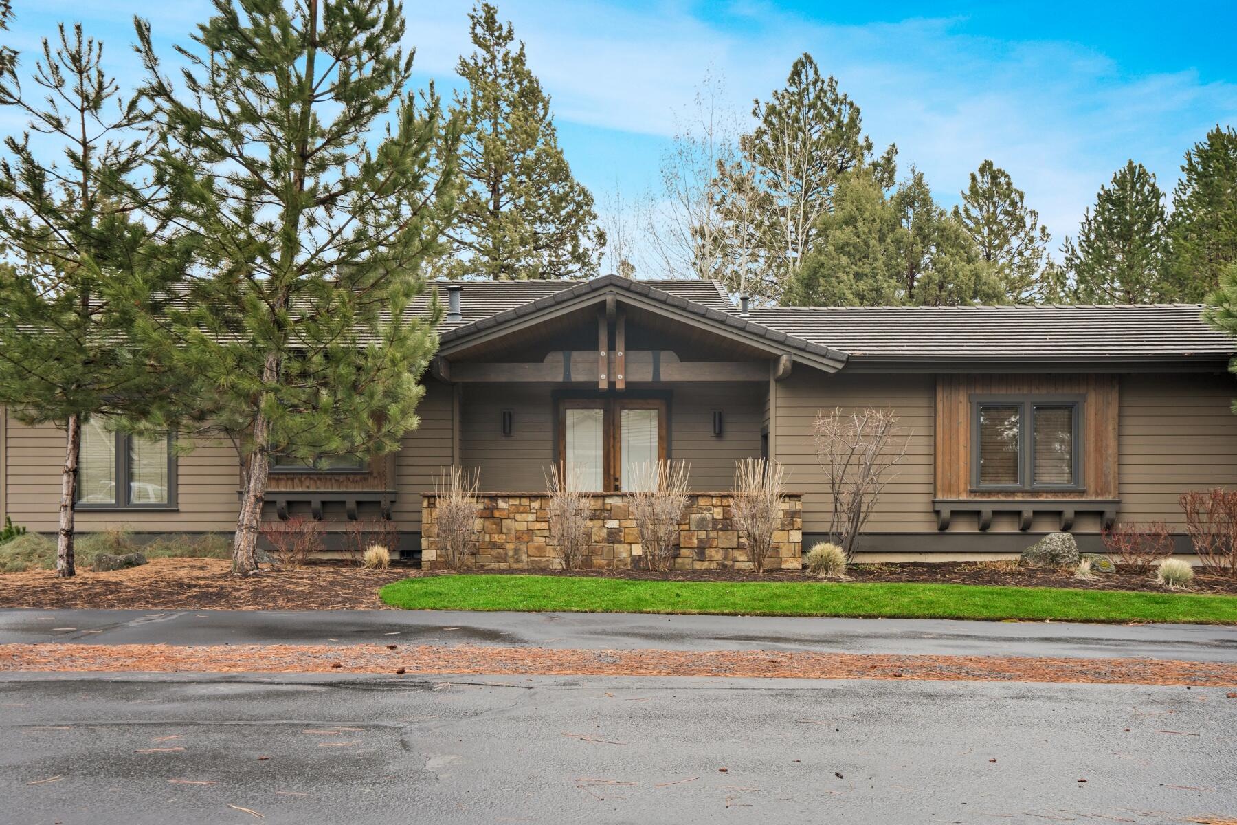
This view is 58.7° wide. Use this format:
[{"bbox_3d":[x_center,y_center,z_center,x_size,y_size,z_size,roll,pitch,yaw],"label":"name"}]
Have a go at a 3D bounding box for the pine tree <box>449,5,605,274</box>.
[{"bbox_3d":[-3.206,-4.929,38.000,5.444,18.479,5.300,0,-1,0],"label":"pine tree"}]

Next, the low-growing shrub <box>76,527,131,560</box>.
[{"bbox_3d":[-8.050,2.087,17.200,0.937,0.605,0.850,0,-1,0],"label":"low-growing shrub"}]

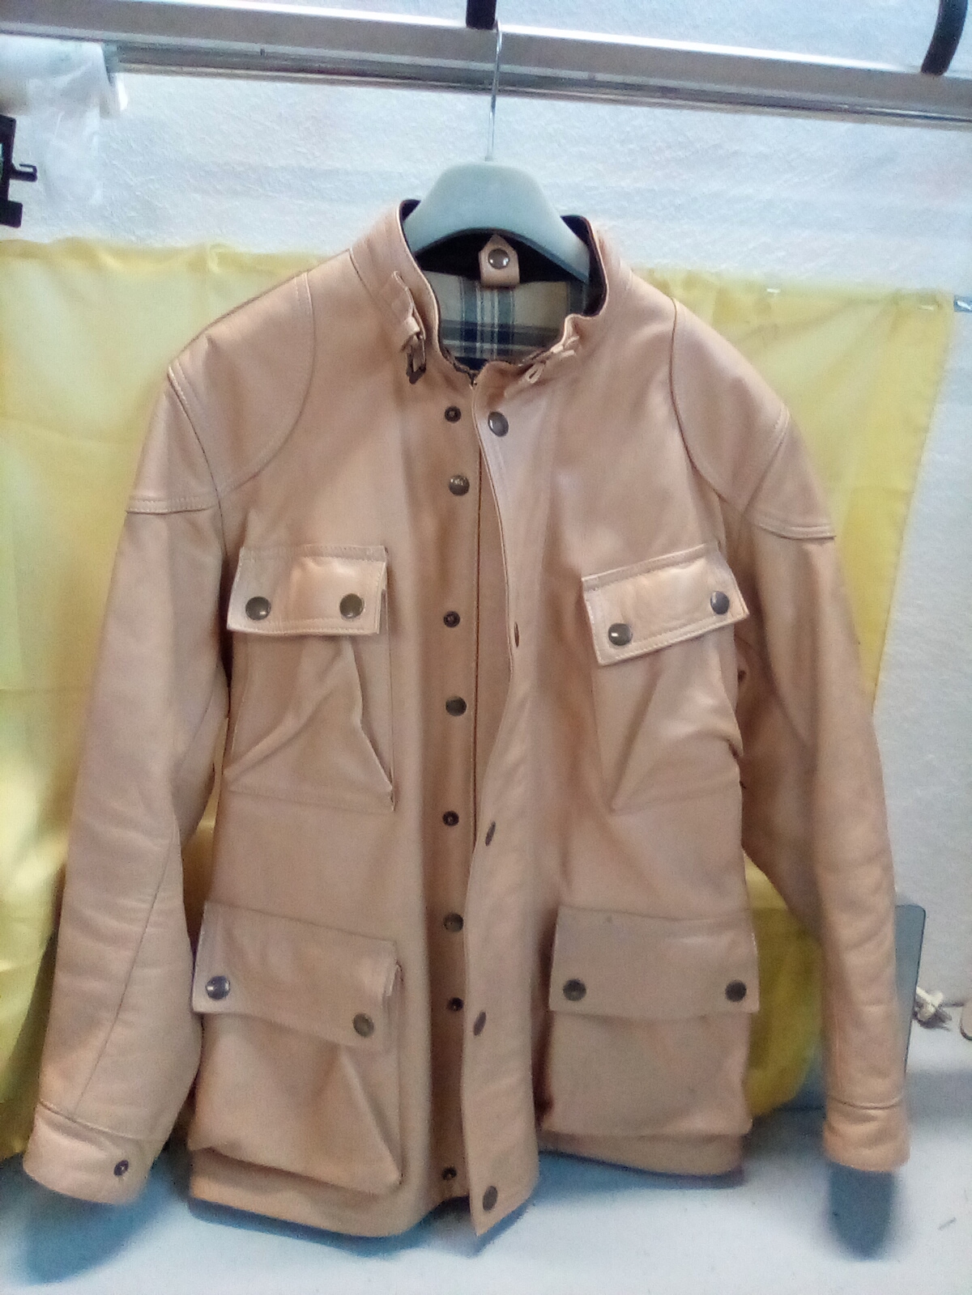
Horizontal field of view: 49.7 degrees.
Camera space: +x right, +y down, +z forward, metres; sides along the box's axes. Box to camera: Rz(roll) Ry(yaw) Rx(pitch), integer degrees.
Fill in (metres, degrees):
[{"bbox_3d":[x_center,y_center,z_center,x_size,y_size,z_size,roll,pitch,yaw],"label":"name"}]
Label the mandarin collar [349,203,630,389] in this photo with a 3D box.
[{"bbox_3d":[0.003,-0.270,0.805,0.195,0.135,0.140,2,11,-2],"label":"mandarin collar"}]

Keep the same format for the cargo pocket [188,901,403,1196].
[{"bbox_3d":[-0.155,0.324,0.850,0.178,0.215,0.045,5,11,15],"label":"cargo pocket"}]

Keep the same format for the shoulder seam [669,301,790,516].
[{"bbox_3d":[0.189,-0.187,0.815,0.090,0.160,0.085,-1,11,-15],"label":"shoulder seam"}]

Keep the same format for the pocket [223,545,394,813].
[{"bbox_3d":[-0.135,0.024,0.795,0.133,0.195,0.035,5,11,13],"label":"pocket"}]

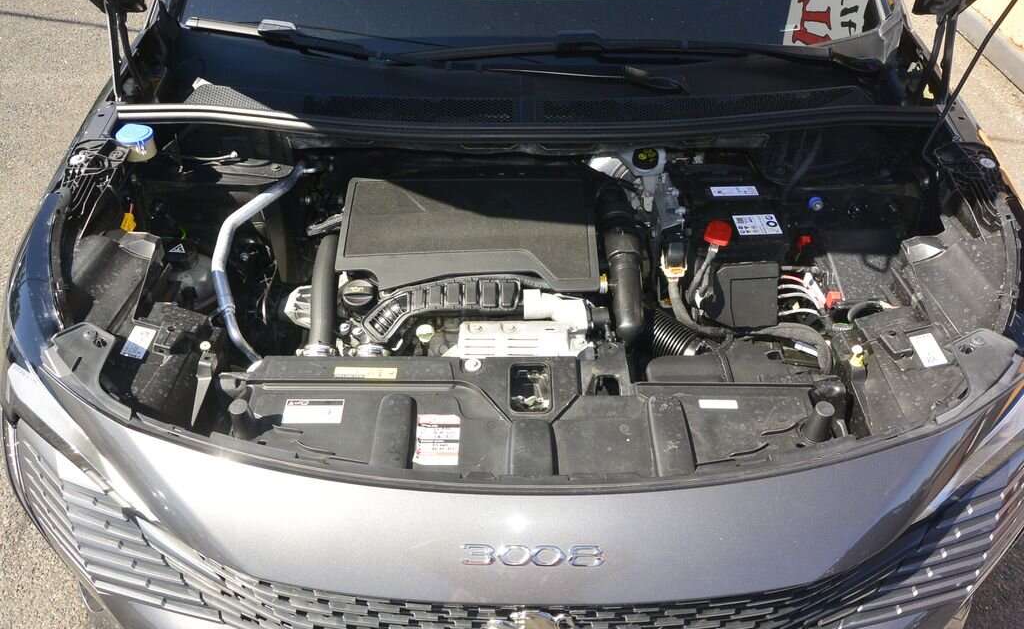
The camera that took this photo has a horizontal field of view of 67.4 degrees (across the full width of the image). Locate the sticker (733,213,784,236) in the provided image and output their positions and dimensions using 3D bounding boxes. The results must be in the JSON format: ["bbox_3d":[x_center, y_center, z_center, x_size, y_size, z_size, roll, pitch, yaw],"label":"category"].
[{"bbox_3d":[0.481,-0.175,1.500,0.083,0.002,0.072,-2,38,1],"label":"sticker"}]

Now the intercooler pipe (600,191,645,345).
[{"bbox_3d":[0.206,-0.090,1.425,0.075,0.085,0.300,-3,76,2],"label":"intercooler pipe"}]

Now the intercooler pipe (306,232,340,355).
[{"bbox_3d":[-0.314,-0.038,1.302,0.046,0.050,0.200,-6,66,6],"label":"intercooler pipe"}]

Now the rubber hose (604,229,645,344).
[{"bbox_3d":[0.205,-0.052,1.400,0.068,0.070,0.214,-3,78,2],"label":"rubber hose"}]

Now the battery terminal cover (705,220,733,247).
[{"bbox_3d":[0.393,-0.154,1.460,0.050,0.030,0.055,1,37,1],"label":"battery terminal cover"}]

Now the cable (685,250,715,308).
[{"bbox_3d":[0.352,-0.067,1.435,0.050,0.095,0.070,1,37,1],"label":"cable"}]

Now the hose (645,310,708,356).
[{"bbox_3d":[0.285,0.038,1.325,0.075,0.080,0.100,-30,46,-34],"label":"hose"}]

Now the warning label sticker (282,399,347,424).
[{"bbox_3d":[-0.272,0.133,1.053,0.079,0.002,0.039,0,47,-1],"label":"warning label sticker"}]

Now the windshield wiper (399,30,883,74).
[{"bbox_3d":[0.245,-0.518,1.513,0.935,0.065,0.095,1,37,1],"label":"windshield wiper"}]

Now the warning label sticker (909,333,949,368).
[{"bbox_3d":[0.608,0.052,1.120,0.035,0.002,0.056,-5,49,-5],"label":"warning label sticker"}]

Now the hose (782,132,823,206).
[{"bbox_3d":[0.605,-0.306,1.600,0.035,0.175,0.035,20,18,-15],"label":"hose"}]

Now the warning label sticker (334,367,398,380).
[{"bbox_3d":[-0.196,0.079,1.030,0.084,0.002,0.017,1,56,0],"label":"warning label sticker"}]

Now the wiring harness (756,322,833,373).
[{"bbox_3d":[0.467,0.055,1.270,0.127,0.050,0.085,0,42,0],"label":"wiring harness"}]

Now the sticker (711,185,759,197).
[{"bbox_3d":[0.453,-0.250,1.560,0.091,0.002,0.038,-1,38,1],"label":"sticker"}]

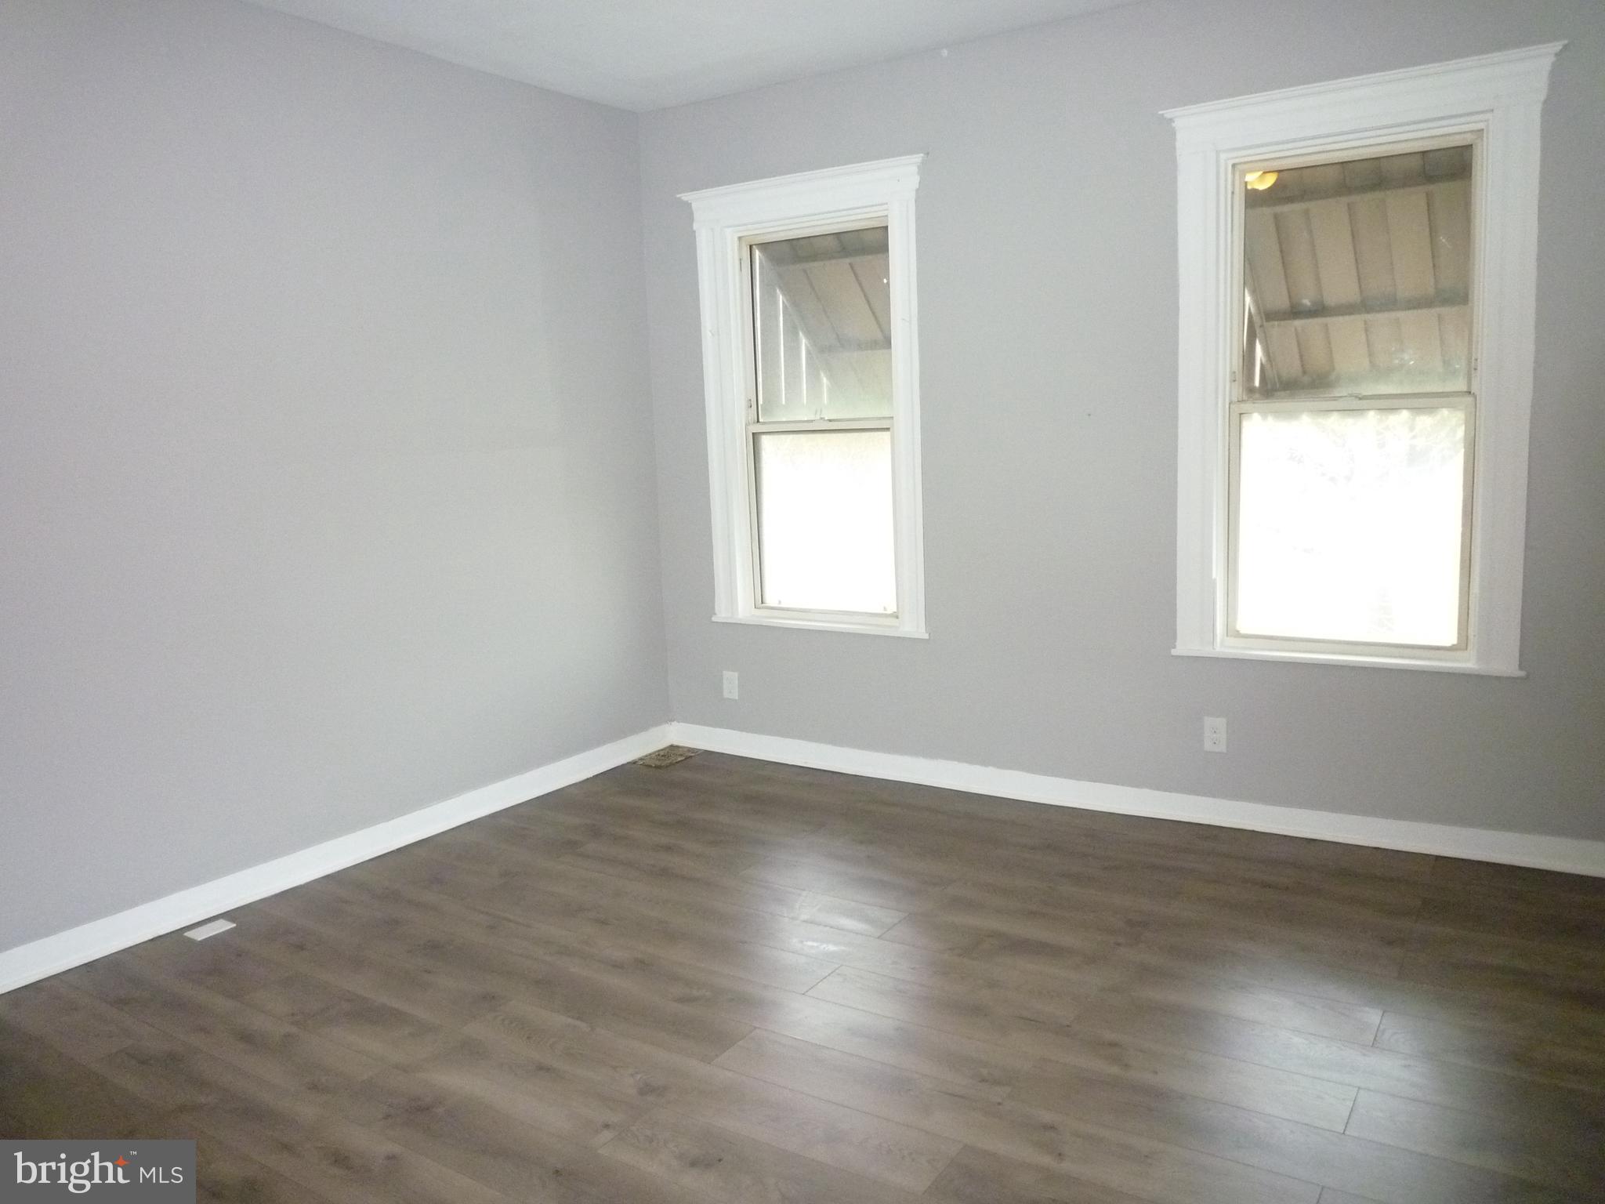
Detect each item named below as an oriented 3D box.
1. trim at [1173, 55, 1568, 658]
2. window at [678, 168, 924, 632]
[{"bbox_3d":[1.631,-0.658,3.505,1.061,1.722,0.100,3,9,33],"label":"trim"},{"bbox_3d":[0.029,-0.750,4.537,1.099,1.735,0.100,3,9,33],"label":"window"}]

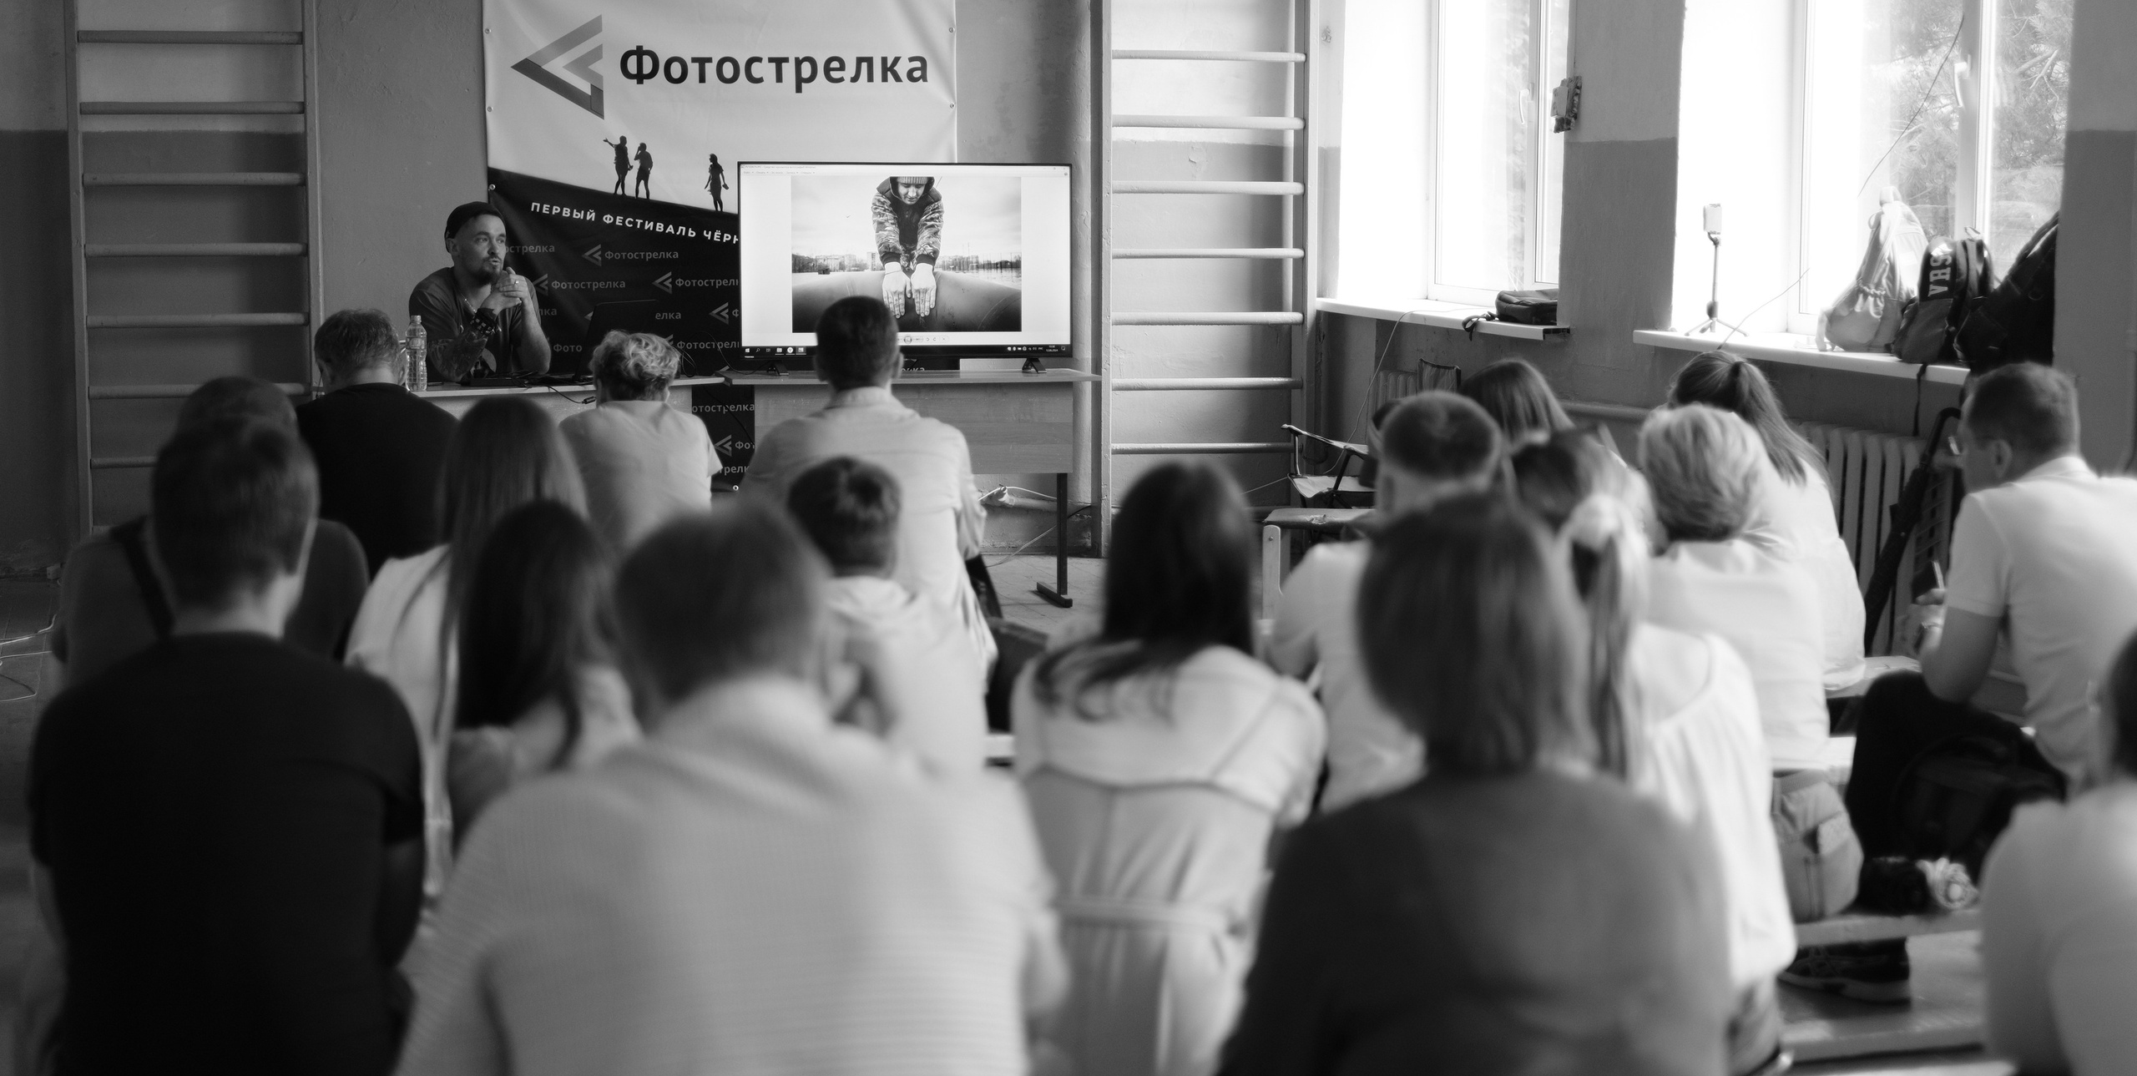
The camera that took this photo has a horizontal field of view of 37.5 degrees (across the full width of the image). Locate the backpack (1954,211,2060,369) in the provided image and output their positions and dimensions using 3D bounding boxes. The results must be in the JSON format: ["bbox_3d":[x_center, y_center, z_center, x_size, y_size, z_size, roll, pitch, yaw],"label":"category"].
[{"bbox_3d":[2.183,-0.567,7.249,0.190,0.400,0.280,13,3,-15],"label":"backpack"}]

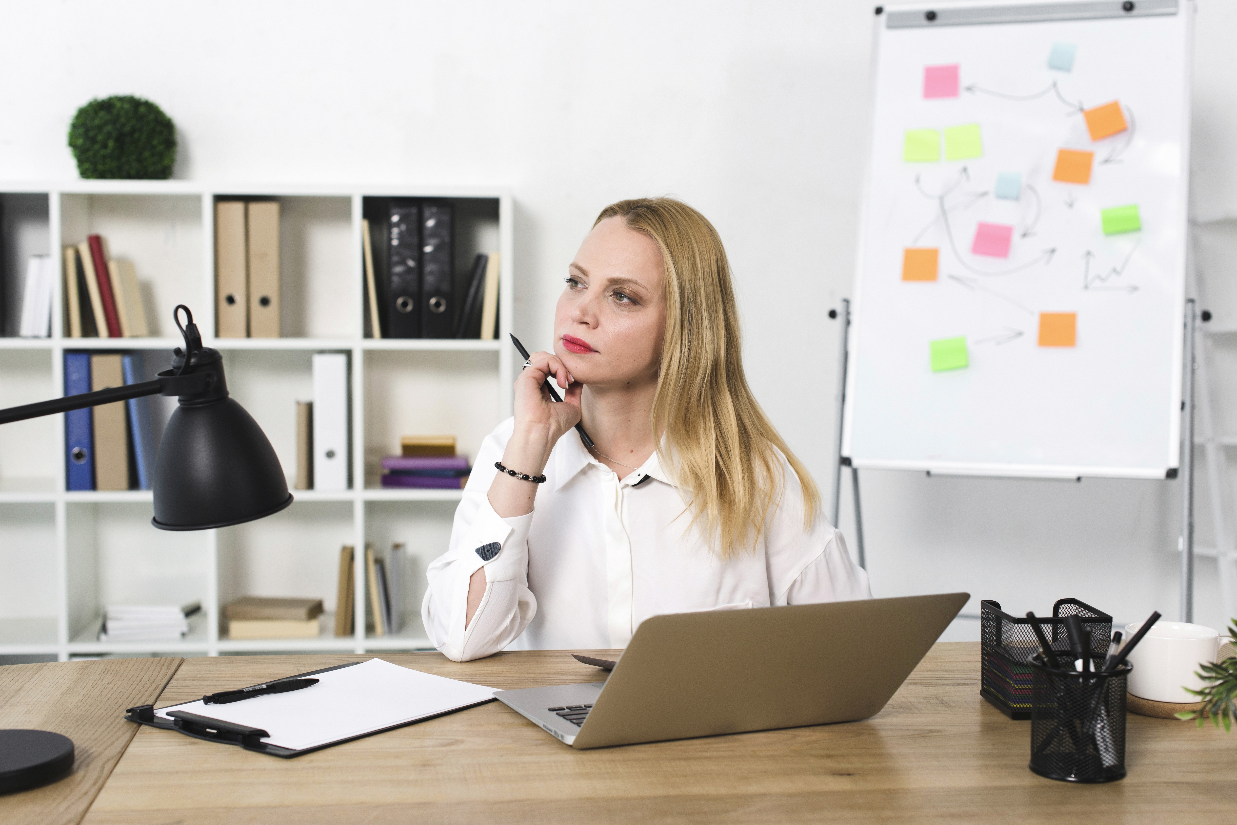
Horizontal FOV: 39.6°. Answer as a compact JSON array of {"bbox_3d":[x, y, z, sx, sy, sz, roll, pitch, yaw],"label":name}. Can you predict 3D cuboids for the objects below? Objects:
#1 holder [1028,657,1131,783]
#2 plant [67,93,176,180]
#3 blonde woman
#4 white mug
[{"bbox_3d":[0.414,0.274,1.545,0.090,0.098,0.090,0,5,0],"label":"holder"},{"bbox_3d":[-1.185,-0.653,4.100,0.258,0.212,0.250,0,5,-6],"label":"plant"},{"bbox_3d":[0.033,0.371,2.098,0.530,1.260,0.660,2,5,15],"label":"blonde woman"},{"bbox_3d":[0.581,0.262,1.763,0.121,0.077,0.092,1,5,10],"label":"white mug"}]

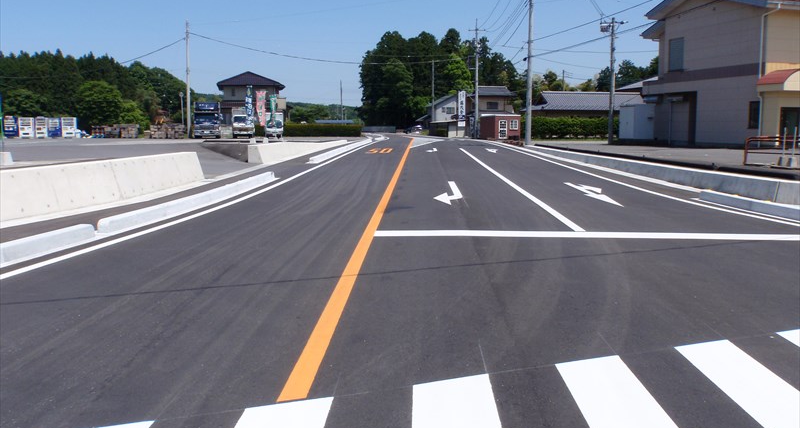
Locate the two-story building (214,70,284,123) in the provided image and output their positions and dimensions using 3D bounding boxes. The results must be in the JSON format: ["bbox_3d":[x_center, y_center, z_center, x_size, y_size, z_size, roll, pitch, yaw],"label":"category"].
[{"bbox_3d":[-17.758,-13.400,77.907,8.400,7.480,8.500,-1,8,-9],"label":"two-story building"}]

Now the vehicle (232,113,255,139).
[{"bbox_3d":[-13.770,-8.031,56.937,1.900,2.560,4.800,-2,8,-13],"label":"vehicle"}]

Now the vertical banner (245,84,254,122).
[{"bbox_3d":[-7.114,-5.125,30.589,0.500,1.870,0.120,-2,8,-13],"label":"vertical banner"}]

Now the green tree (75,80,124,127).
[{"bbox_3d":[-31.174,-10.901,67.133,5.300,5.787,5.200,-4,9,-24],"label":"green tree"}]

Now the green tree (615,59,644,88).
[{"bbox_3d":[34.892,-18.018,98.441,5.000,11.012,5.000,3,9,19],"label":"green tree"}]

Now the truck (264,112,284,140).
[{"bbox_3d":[-10.952,-7.766,56.469,1.620,2.160,3.900,-1,8,-11],"label":"truck"}]

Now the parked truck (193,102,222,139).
[{"bbox_3d":[-17.872,-8.679,60.236,2.400,3.160,7.000,-2,8,-16],"label":"parked truck"}]

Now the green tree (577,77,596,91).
[{"bbox_3d":[25.468,-14.950,88.778,3.400,7.674,3.400,2,8,16],"label":"green tree"}]

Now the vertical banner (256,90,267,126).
[{"bbox_3d":[-7.015,-5.328,32.776,0.550,1.775,0.120,-2,8,-12],"label":"vertical banner"}]

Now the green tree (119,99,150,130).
[{"bbox_3d":[-26.786,-9.677,65.288,3.300,3.892,3.200,-3,9,-22],"label":"green tree"}]

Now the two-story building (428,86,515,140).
[{"bbox_3d":[8.951,-12.840,81.010,11.200,6.140,8.500,1,8,6],"label":"two-story building"}]

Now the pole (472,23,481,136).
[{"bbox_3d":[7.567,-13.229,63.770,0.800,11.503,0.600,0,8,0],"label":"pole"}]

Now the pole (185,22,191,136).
[{"bbox_3d":[-18.025,-11.402,54.968,0.400,9.770,0.400,0,8,0],"label":"pole"}]

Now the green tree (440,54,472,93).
[{"bbox_3d":[8.747,-18.300,98.436,5.500,12.090,5.500,0,8,0],"label":"green tree"}]

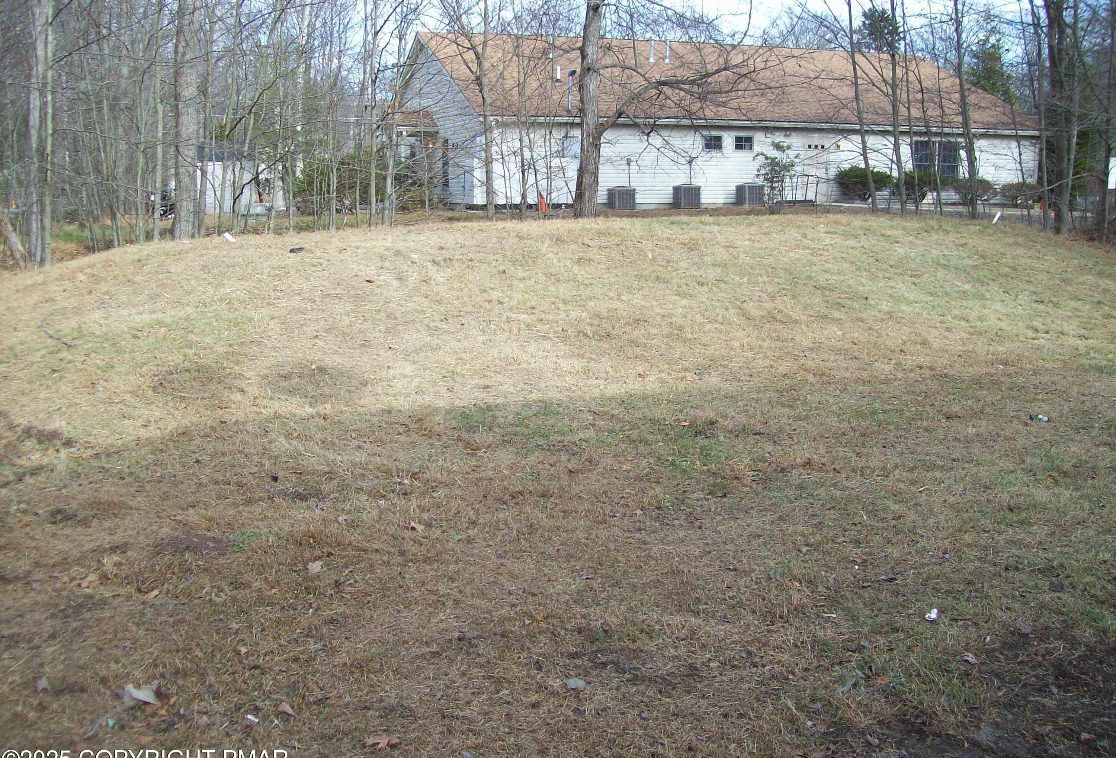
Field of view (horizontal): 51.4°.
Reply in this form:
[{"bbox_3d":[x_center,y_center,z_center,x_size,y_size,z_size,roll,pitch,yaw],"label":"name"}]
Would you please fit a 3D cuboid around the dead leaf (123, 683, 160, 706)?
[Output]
[{"bbox_3d":[-1.195,0.908,3.334,0.100,0.035,0.080,-3,10,-20],"label":"dead leaf"}]

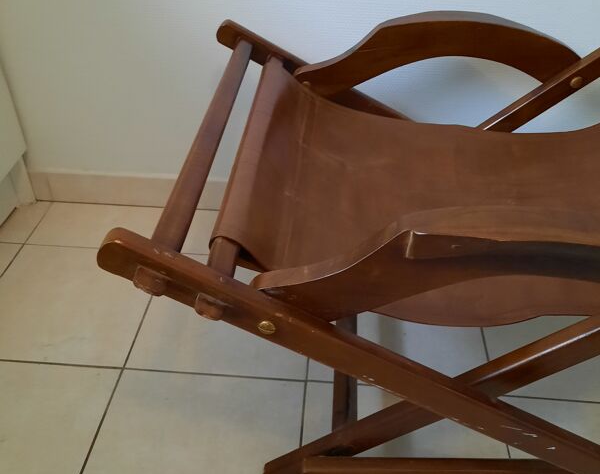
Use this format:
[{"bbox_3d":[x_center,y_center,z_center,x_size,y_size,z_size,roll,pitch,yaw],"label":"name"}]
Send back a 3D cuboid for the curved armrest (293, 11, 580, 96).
[{"bbox_3d":[0.220,-0.288,0.925,0.457,0.137,0.049,3,38,2],"label":"curved armrest"}]

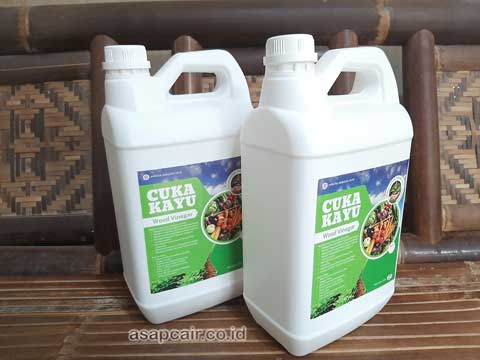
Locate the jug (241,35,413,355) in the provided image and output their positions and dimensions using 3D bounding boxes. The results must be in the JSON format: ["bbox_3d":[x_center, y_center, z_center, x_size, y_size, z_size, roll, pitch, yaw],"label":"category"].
[{"bbox_3d":[0.093,0.013,0.415,0.170,0.320,0.116,-14,22,-32],"label":"jug"}]

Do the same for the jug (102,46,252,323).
[{"bbox_3d":[-0.069,0.000,0.467,0.170,0.320,0.116,-12,21,-28],"label":"jug"}]

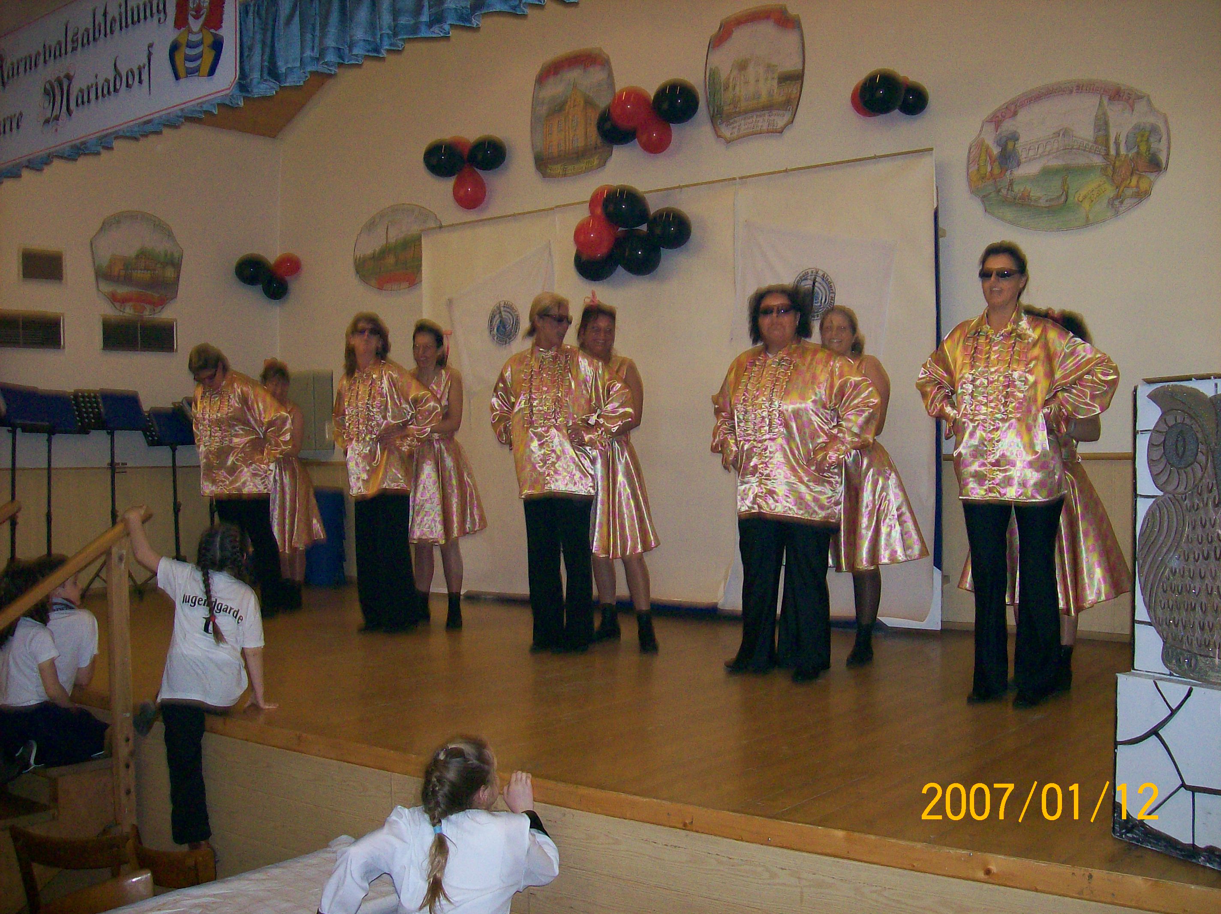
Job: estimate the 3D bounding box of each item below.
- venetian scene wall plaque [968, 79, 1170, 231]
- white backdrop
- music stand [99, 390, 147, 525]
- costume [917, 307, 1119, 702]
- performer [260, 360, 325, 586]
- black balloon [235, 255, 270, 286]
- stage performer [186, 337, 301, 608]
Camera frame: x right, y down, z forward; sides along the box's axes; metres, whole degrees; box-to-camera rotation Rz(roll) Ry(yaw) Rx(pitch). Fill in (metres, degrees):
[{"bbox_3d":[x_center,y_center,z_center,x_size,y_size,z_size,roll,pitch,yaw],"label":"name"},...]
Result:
[{"bbox_3d":[2.348,-1.555,6.569,1.028,0.758,0.030,-1,-1,36],"label":"venetian scene wall plaque"},{"bbox_3d":[0.207,-0.348,7.851,3.754,2.540,0.080,-1,-1,36],"label":"white backdrop"},{"bbox_3d":[-3.313,0.248,8.450,0.490,1.390,0.450,0,0,-30],"label":"music stand"},{"bbox_3d":[1.533,0.166,4.778,0.740,1.457,0.420,-1,-1,30],"label":"costume"},{"bbox_3d":[-2.092,0.172,8.248,0.550,1.615,0.480,-1,-1,28],"label":"performer"},{"bbox_3d":[-2.883,-1.499,10.200,0.284,0.265,0.276,0,-1,0],"label":"black balloon"},{"bbox_3d":[-2.289,0.136,7.898,0.640,1.679,0.480,-1,-1,25],"label":"stage performer"}]

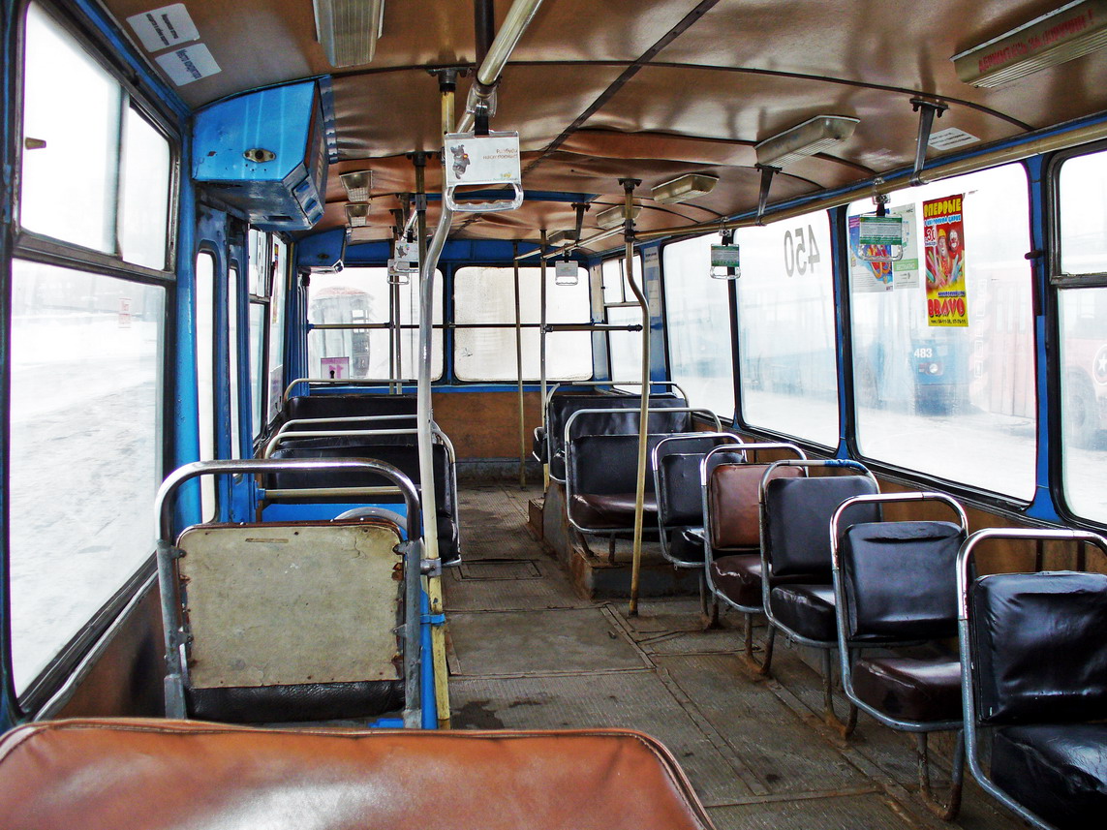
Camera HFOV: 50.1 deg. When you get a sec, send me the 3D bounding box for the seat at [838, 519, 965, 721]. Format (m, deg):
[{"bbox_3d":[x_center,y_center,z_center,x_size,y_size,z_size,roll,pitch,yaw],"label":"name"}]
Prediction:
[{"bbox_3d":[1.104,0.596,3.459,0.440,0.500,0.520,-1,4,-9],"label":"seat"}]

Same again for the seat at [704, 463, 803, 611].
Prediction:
[{"bbox_3d":[0.898,0.489,4.794,0.470,0.510,0.570,-1,4,-9],"label":"seat"}]

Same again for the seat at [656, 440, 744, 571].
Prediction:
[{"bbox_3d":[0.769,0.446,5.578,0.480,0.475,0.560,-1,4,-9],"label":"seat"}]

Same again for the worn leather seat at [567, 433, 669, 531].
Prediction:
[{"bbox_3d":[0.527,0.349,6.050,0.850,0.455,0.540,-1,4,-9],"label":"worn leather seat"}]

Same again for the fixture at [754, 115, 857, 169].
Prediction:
[{"bbox_3d":[0.783,-0.853,3.754,0.130,0.070,0.640,7,3,-9],"label":"fixture"}]

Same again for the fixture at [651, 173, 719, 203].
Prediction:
[{"bbox_3d":[0.554,-0.954,5.071,0.130,0.070,0.610,7,3,-9],"label":"fixture"}]

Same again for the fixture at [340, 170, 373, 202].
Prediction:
[{"bbox_3d":[-0.822,-0.951,4.965,0.130,0.070,0.630,-9,6,-8],"label":"fixture"}]

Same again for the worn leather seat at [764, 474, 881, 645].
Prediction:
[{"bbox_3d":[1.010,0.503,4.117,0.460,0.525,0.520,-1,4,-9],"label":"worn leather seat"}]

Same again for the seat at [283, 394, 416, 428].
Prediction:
[{"bbox_3d":[-1.071,0.160,6.559,0.855,0.495,0.530,-1,4,-9],"label":"seat"}]

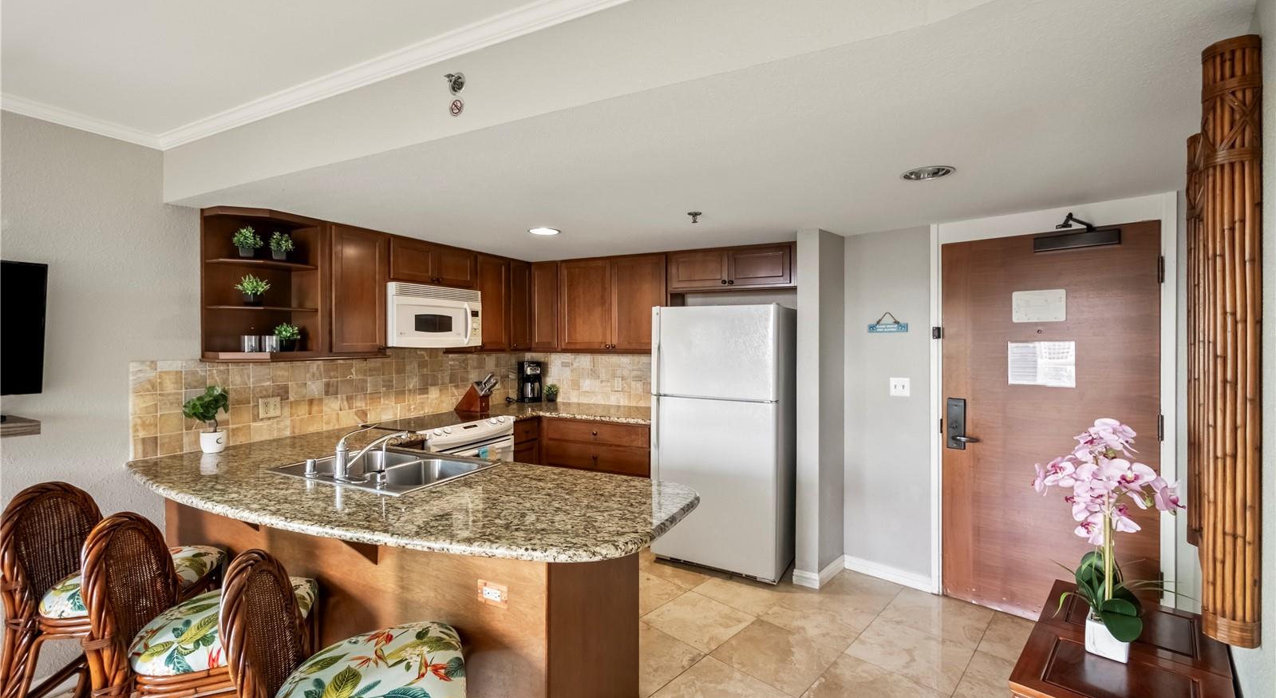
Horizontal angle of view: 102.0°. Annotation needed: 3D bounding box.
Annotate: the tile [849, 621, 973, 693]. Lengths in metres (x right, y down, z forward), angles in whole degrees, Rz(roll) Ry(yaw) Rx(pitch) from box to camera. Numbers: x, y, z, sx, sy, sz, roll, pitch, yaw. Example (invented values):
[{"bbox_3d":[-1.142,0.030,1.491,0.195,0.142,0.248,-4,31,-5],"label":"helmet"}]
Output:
[{"bbox_3d":[1.304,1.458,2.481,0.454,0.010,0.454,0,0,44],"label":"tile"}]

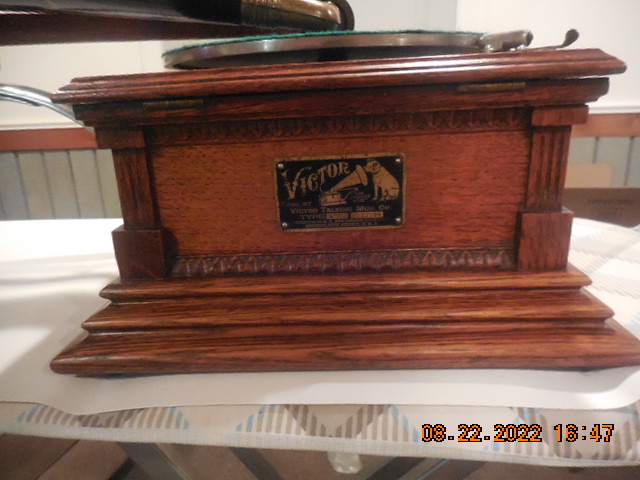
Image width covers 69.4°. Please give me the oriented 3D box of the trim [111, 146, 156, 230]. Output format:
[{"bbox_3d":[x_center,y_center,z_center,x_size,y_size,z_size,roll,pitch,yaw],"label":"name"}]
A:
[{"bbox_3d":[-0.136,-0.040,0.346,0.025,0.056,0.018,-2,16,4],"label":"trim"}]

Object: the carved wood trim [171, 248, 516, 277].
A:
[{"bbox_3d":[0.014,0.017,0.355,0.269,0.017,0.007,-2,16,4],"label":"carved wood trim"}]

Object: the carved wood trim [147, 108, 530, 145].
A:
[{"bbox_3d":[0.009,-0.080,0.327,0.269,0.015,0.007,-2,16,4],"label":"carved wood trim"}]

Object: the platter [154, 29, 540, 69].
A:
[{"bbox_3d":[0.004,-0.182,0.469,0.304,0.011,0.304,-2,16,4],"label":"platter"}]

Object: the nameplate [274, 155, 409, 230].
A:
[{"bbox_3d":[0.015,-0.034,0.343,0.094,0.054,0.003,-2,16,4],"label":"nameplate"}]

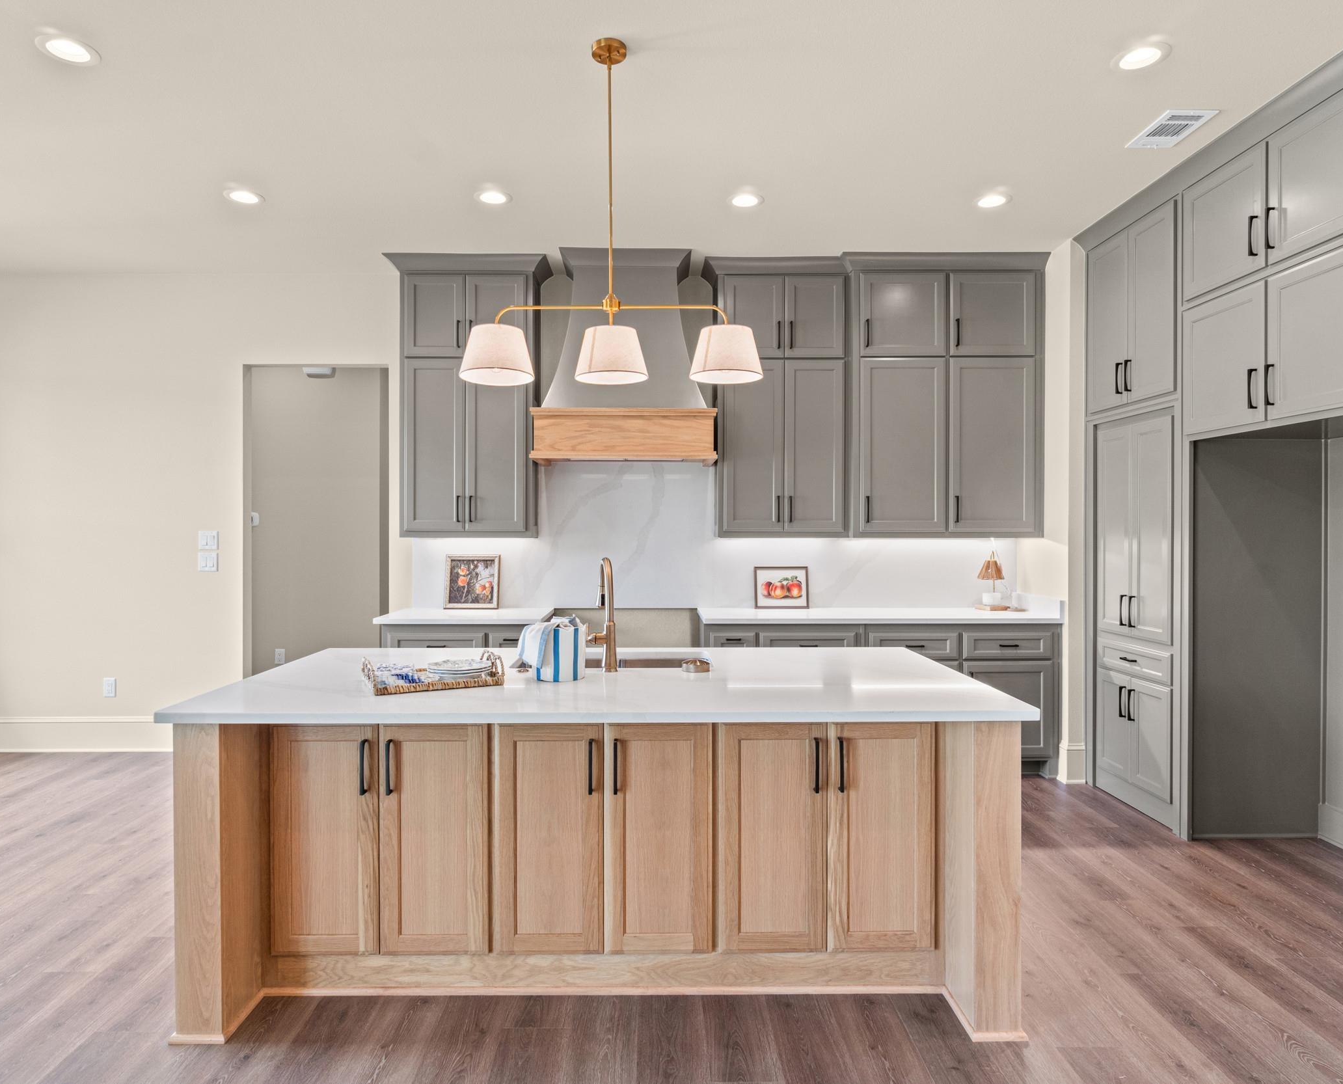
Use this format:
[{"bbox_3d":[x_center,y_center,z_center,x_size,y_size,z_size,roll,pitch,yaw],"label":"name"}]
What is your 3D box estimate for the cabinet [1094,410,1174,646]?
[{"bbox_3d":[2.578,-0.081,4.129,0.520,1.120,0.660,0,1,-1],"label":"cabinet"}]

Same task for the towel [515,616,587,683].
[{"bbox_3d":[-0.391,0.352,2.677,0.227,0.192,0.191,0,0,-1],"label":"towel"}]

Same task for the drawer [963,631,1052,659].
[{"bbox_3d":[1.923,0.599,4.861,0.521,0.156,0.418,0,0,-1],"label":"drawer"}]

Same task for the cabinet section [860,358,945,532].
[{"bbox_3d":[1.370,-0.574,5.003,0.514,1.035,0.380,0,1,-1],"label":"cabinet section"}]

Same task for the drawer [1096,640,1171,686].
[{"bbox_3d":[2.553,0.606,4.123,0.470,0.150,0.635,0,1,-1],"label":"drawer"}]

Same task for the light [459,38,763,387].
[{"bbox_3d":[-0.201,-1.103,2.736,1.026,1.128,0.252,0,0,-1],"label":"light"}]

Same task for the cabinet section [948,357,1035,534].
[{"bbox_3d":[1.900,-0.575,5.014,0.520,1.037,0.380,0,1,-1],"label":"cabinet section"}]

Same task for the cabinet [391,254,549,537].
[{"bbox_3d":[-1.224,-0.853,5.009,0.895,1.648,0.376,0,0,-1],"label":"cabinet"}]

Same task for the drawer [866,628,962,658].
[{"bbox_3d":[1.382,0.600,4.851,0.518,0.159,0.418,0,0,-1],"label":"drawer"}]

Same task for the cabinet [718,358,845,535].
[{"bbox_3d":[0.666,-0.576,5.068,0.766,1.071,0.332,0,0,-1],"label":"cabinet"}]

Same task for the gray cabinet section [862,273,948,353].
[{"bbox_3d":[1.370,-1.344,4.995,0.511,0.490,0.380,0,1,-1],"label":"gray cabinet section"}]

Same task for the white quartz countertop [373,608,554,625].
[{"bbox_3d":[-1.196,0.445,4.844,0.928,0.032,0.660,0,1,-1],"label":"white quartz countertop"}]

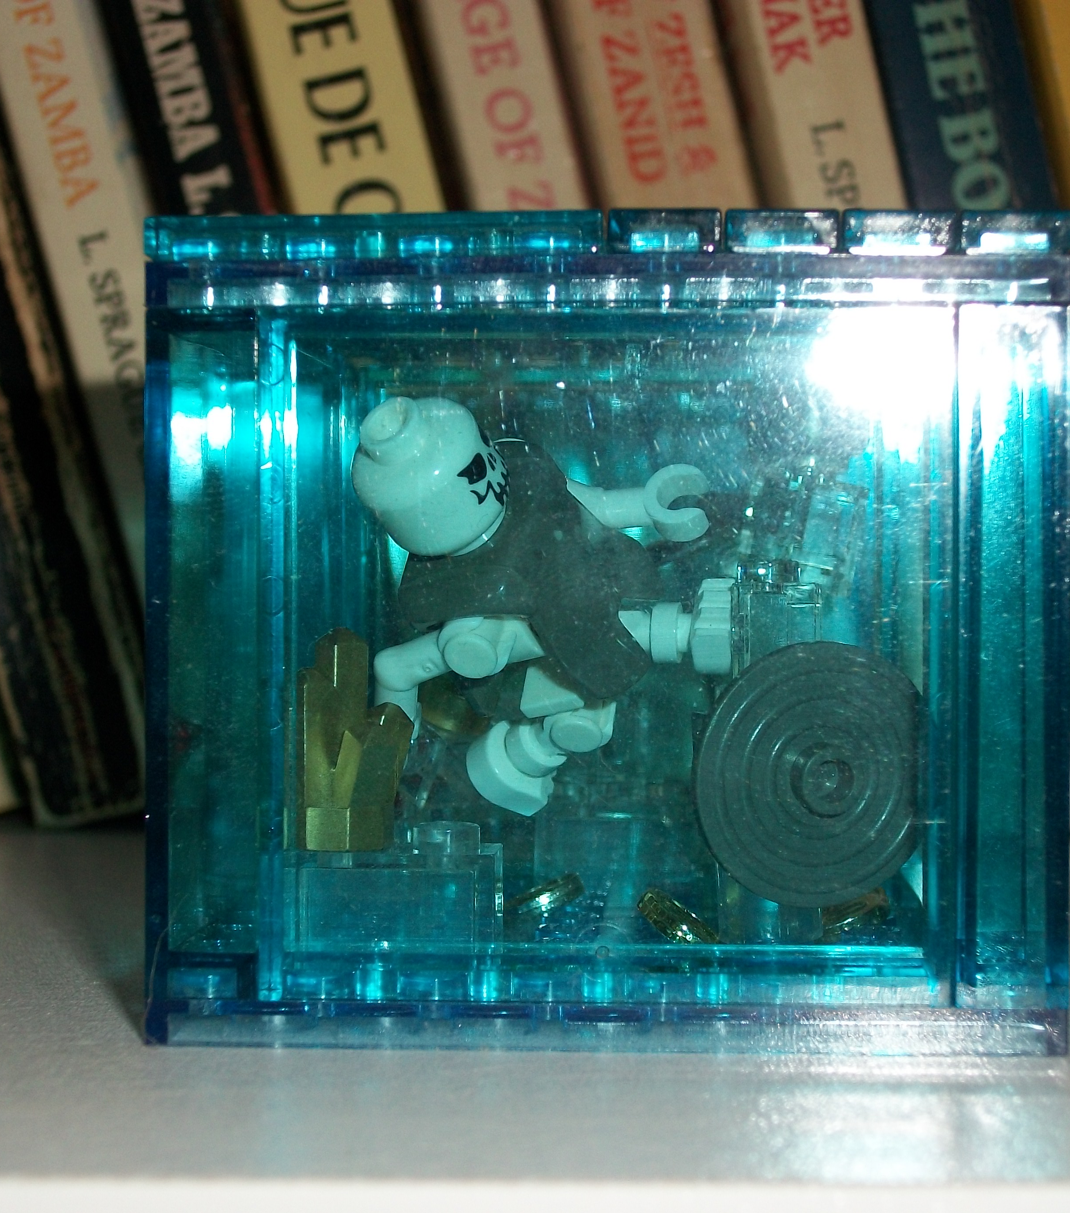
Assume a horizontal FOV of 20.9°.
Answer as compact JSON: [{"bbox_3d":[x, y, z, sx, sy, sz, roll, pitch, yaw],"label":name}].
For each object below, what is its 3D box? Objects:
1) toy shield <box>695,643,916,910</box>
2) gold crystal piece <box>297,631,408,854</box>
[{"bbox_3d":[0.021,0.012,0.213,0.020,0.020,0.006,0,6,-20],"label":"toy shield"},{"bbox_3d":[-0.014,0.010,0.213,0.009,0.016,0.009,0,1,3],"label":"gold crystal piece"}]

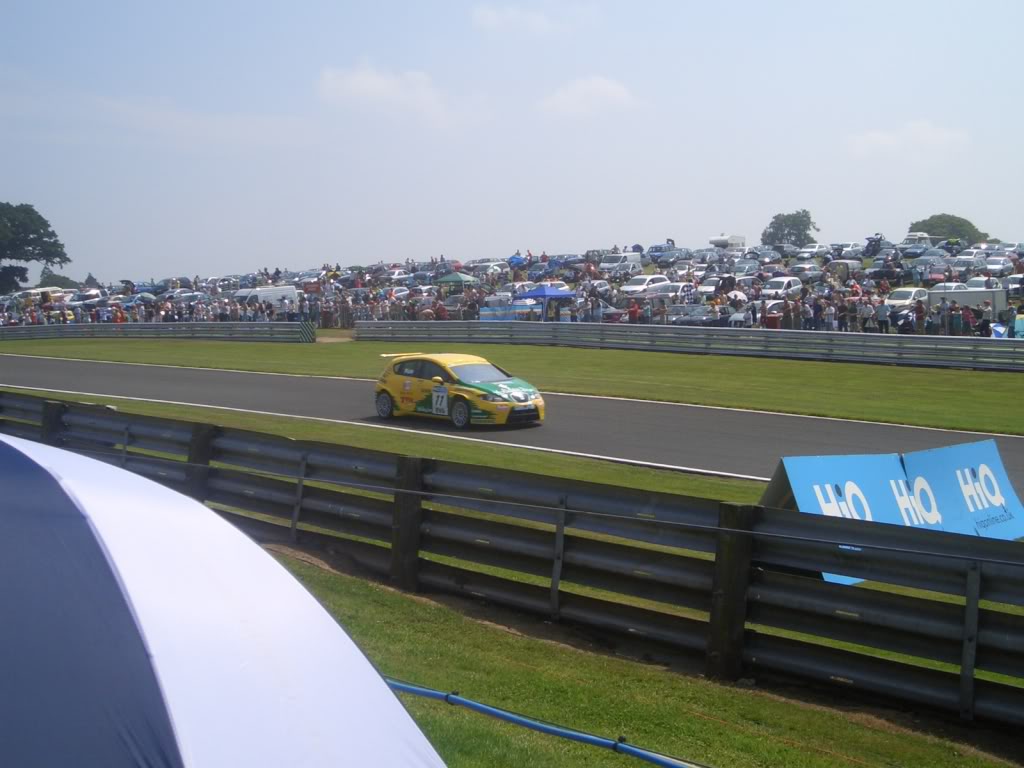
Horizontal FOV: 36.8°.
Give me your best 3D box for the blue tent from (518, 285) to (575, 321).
[{"bbox_3d":[2.115,-4.976,98.063,2.800,2.500,2.800,-3,4,-44],"label":"blue tent"}]

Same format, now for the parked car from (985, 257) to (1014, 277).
[{"bbox_3d":[38.503,-9.253,122.000,1.750,1.460,4.350,2,4,31],"label":"parked car"}]

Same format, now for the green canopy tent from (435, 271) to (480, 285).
[{"bbox_3d":[-4.694,-8.324,132.000,3.000,2.600,3.000,2,4,30],"label":"green canopy tent"}]

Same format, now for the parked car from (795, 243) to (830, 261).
[{"bbox_3d":[29.192,-12.751,148.000,1.740,1.450,4.350,4,8,28],"label":"parked car"}]

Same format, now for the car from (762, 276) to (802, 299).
[{"bbox_3d":[18.940,-6.672,108.000,1.700,1.500,4.050,4,8,29],"label":"car"}]

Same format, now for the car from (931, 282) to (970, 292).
[{"bbox_3d":[28.462,-5.743,100.000,1.740,1.430,4.400,4,8,32],"label":"car"}]

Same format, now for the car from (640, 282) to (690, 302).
[{"bbox_3d":[9.639,-5.225,91.000,1.750,1.470,4.250,2,4,28],"label":"car"}]

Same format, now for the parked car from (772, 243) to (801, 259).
[{"bbox_3d":[30.651,-14.822,172.000,1.760,1.520,4.350,2,5,32],"label":"parked car"}]

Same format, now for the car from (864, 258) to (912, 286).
[{"bbox_3d":[28.448,-8.359,116.000,1.780,1.620,4.400,3,5,36],"label":"car"}]

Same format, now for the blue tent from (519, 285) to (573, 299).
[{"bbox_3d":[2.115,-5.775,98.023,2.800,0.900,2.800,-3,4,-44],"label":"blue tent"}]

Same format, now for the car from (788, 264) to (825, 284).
[{"bbox_3d":[25.117,-9.382,131.000,1.700,1.450,4.150,4,8,32],"label":"car"}]

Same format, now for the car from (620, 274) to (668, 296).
[{"bbox_3d":[8.730,-6.258,100.500,1.800,1.530,4.400,3,8,26],"label":"car"}]

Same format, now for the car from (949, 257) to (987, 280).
[{"bbox_3d":[34.203,-8.611,115.000,1.760,1.550,4.500,4,8,29],"label":"car"}]

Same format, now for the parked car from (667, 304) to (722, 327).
[{"bbox_3d":[9.024,-3.085,73.000,1.750,1.420,4.300,2,4,31],"label":"parked car"}]

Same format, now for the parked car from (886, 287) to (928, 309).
[{"bbox_3d":[22.892,-4.822,89.000,1.770,1.500,4.250,2,4,28],"label":"parked car"}]

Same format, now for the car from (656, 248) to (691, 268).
[{"bbox_3d":[14.385,-10.994,136.000,1.750,1.480,4.300,2,4,28],"label":"car"}]

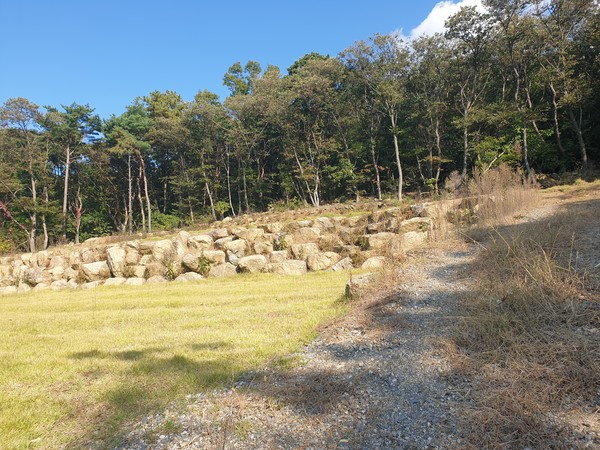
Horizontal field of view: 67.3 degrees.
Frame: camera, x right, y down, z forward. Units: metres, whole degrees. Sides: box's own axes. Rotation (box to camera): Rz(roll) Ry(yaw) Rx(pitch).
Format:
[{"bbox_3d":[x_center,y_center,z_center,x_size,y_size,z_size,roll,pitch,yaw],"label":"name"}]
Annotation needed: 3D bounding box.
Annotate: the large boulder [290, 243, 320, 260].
[{"bbox_3d":[0.200,0.964,16.400,1.070,0.635,0.850,0,-2,7],"label":"large boulder"}]

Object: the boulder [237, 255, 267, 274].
[{"bbox_3d":[-1.679,1.367,15.600,0.990,0.660,0.740,-3,-1,-3],"label":"boulder"}]

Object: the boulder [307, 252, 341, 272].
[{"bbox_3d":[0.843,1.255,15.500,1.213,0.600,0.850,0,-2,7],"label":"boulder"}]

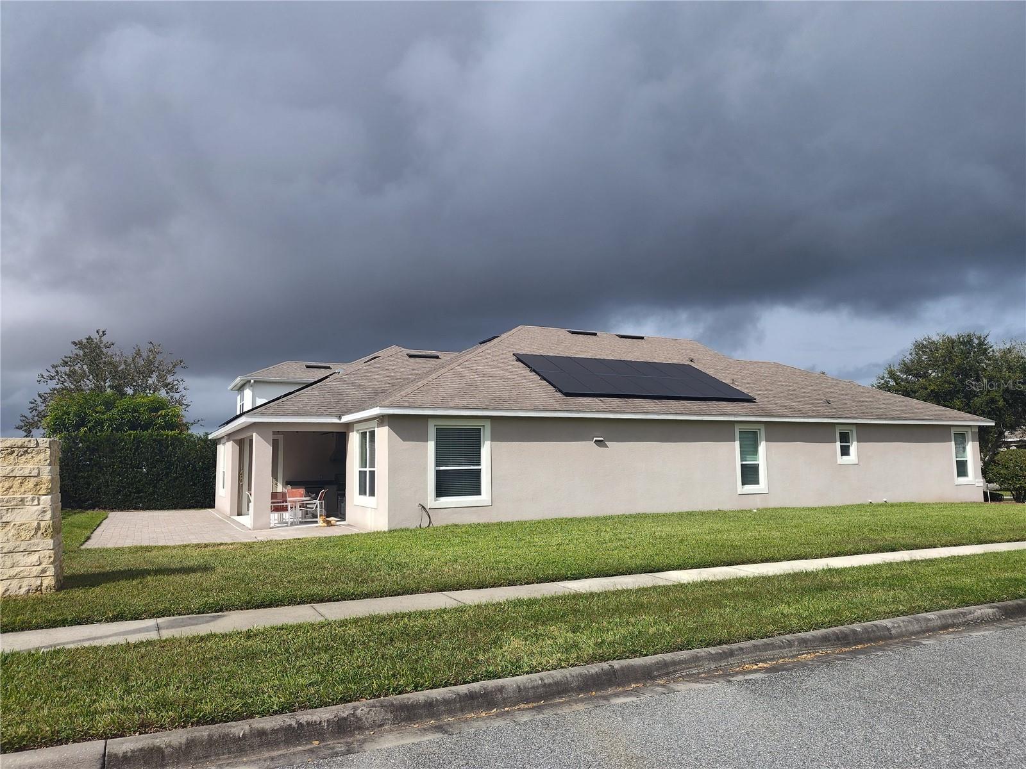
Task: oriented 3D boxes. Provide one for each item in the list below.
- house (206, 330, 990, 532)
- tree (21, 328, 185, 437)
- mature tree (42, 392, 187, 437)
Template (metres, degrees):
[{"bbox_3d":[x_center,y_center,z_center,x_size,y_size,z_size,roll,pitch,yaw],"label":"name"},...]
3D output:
[{"bbox_3d":[3.378,1.351,29.458,29.050,7.380,17.130,2,-7,-28],"label":"house"},{"bbox_3d":[-25.150,1.790,41.425,9.600,10.312,9.400,3,-7,-31],"label":"tree"},{"bbox_3d":[-19.530,3.130,33.186,6.500,5.626,6.200,3,-7,-30],"label":"mature tree"}]

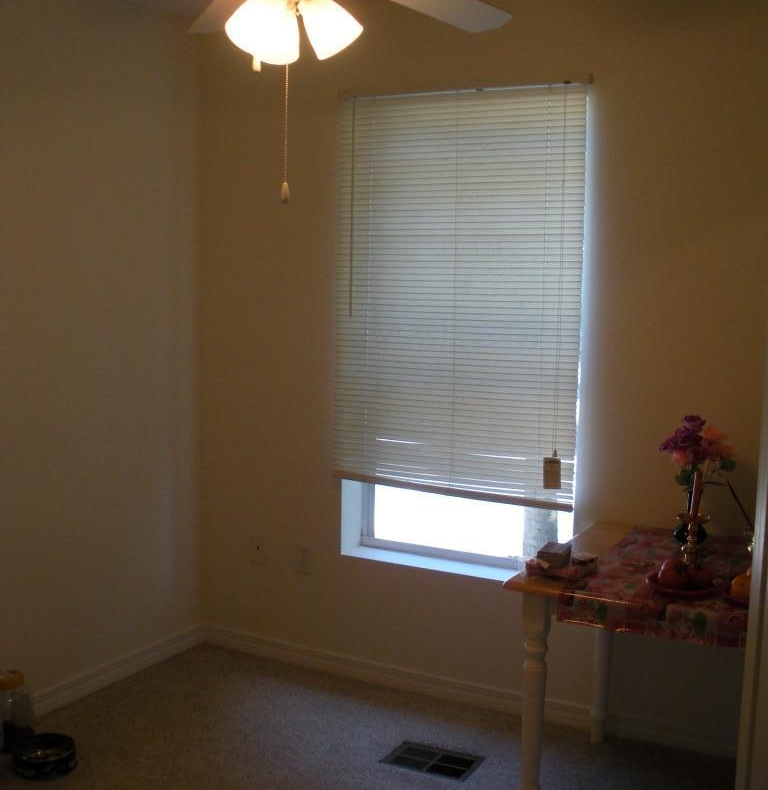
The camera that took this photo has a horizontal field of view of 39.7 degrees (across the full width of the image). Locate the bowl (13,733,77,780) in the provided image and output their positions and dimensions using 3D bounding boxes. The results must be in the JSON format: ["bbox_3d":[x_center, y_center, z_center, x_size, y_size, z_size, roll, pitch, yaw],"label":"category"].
[{"bbox_3d":[-1.041,1.110,3.276,0.188,0.060,0.188,1,7,0],"label":"bowl"}]

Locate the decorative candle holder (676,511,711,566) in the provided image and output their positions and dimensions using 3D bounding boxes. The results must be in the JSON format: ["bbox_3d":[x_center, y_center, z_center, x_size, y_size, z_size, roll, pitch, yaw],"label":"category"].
[{"bbox_3d":[0.856,0.409,2.936,0.092,0.153,0.092,5,8,28],"label":"decorative candle holder"}]

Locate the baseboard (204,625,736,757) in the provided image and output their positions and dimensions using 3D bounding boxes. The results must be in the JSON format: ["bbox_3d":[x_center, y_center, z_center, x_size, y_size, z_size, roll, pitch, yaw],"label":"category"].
[{"bbox_3d":[0.312,1.062,3.788,2.340,0.082,0.018,5,8,28],"label":"baseboard"}]

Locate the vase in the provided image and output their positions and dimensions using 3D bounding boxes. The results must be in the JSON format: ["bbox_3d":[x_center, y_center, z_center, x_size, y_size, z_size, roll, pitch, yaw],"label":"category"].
[{"bbox_3d":[0.927,0.351,3.216,0.093,0.203,0.093,5,8,28],"label":"vase"}]

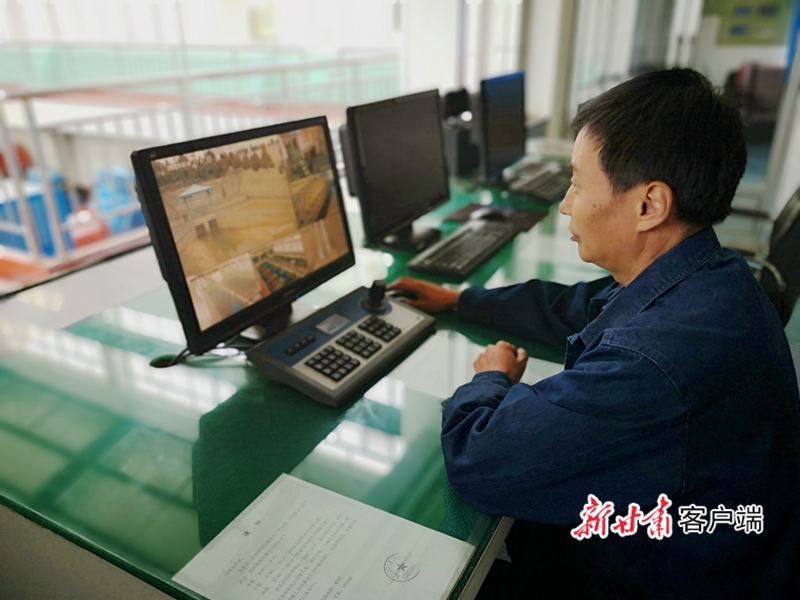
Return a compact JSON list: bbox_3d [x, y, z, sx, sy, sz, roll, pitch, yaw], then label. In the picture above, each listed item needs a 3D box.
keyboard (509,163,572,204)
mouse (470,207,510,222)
[{"bbox_3d":[0.599,-0.459,2.463,0.160,0.033,0.452,13,27,29],"label":"keyboard"},{"bbox_3d":[0.294,-0.276,2.043,0.115,0.038,0.062,12,26,26],"label":"mouse"}]

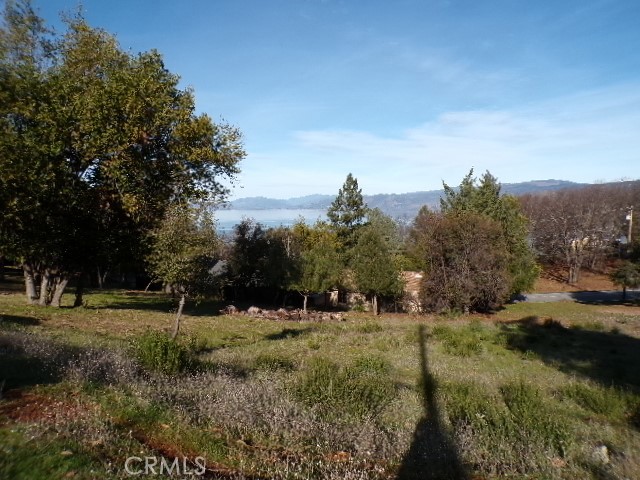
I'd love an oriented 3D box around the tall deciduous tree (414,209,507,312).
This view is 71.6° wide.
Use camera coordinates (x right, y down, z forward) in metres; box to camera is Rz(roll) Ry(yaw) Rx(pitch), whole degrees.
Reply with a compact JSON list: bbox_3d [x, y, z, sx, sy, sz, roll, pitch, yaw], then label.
[{"bbox_3d":[7.813,1.187,24.500,5.250,5.630,5.000,0,5,0],"label":"tall deciduous tree"}]

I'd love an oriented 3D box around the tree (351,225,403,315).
[{"bbox_3d":[2.929,1.529,23.000,2.610,4.670,2.700,0,5,0],"label":"tree"}]

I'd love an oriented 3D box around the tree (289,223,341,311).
[{"bbox_3d":[-0.291,1.404,23.500,2.670,4.870,2.800,0,5,0],"label":"tree"}]

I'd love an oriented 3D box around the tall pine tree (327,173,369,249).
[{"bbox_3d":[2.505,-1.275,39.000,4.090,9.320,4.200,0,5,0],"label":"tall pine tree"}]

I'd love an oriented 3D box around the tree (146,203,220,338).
[{"bbox_3d":[-4.307,0.994,14.000,2.260,4.230,2.200,0,5,0],"label":"tree"}]

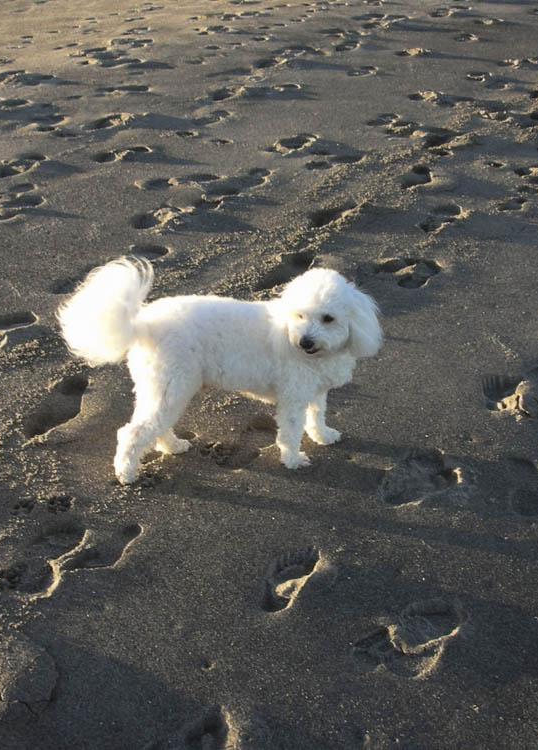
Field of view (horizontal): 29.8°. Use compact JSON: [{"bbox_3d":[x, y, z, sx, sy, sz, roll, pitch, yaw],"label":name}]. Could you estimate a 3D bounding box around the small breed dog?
[{"bbox_3d":[-0.097,-0.021,2.120,0.658,0.484,0.230,-2,31,-3],"label":"small breed dog"}]

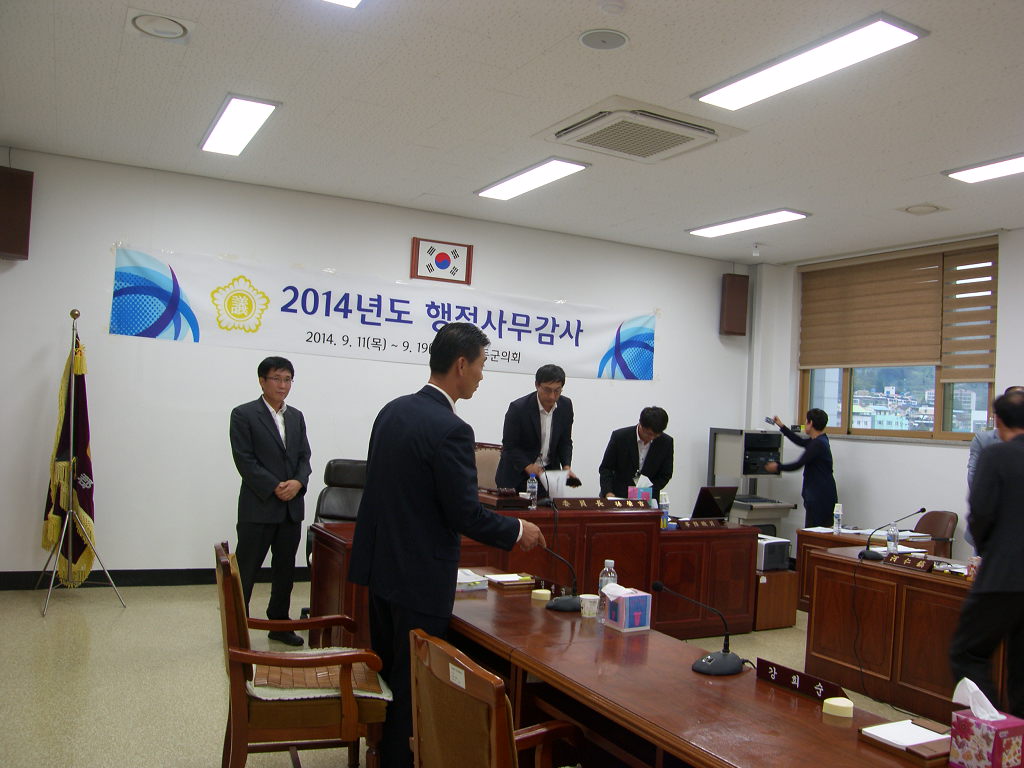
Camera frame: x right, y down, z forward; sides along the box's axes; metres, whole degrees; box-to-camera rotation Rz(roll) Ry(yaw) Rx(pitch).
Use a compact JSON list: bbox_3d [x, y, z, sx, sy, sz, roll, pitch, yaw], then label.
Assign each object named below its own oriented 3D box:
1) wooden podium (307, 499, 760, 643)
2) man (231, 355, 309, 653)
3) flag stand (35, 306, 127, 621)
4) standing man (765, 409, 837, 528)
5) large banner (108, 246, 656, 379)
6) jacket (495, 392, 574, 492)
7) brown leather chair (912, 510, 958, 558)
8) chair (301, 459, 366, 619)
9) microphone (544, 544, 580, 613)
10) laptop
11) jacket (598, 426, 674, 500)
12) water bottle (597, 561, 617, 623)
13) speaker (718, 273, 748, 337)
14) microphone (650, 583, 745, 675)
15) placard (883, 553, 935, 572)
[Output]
[{"bbox_3d":[0.253,1.213,5.315,2.940,0.850,0.740,3,-1,-29],"label":"wooden podium"},{"bbox_3d":[-1.462,0.697,5.030,0.500,1.735,0.340,4,-2,-37],"label":"man"},{"bbox_3d":[-2.926,0.499,5.719,0.560,1.980,0.660,3,-1,-29],"label":"flag stand"},{"bbox_3d":[2.490,1.005,7.191,0.600,1.620,0.460,2,-1,28],"label":"standing man"},{"bbox_3d":[-0.728,-0.527,7.280,5.030,0.680,0.030,3,-1,-29],"label":"large banner"},{"bbox_3d":[0.158,0.408,5.785,0.520,0.700,0.360,3,-1,-14],"label":"jacket"},{"bbox_3d":[3.069,1.393,6.509,0.600,0.840,0.560,4,-1,-28],"label":"brown leather chair"},{"bbox_3d":[-1.114,1.041,5.500,0.640,1.100,0.650,3,-1,-12],"label":"chair"},{"bbox_3d":[0.165,0.720,3.169,0.330,0.280,0.130,3,-1,-29],"label":"microphone"},{"bbox_3d":[1.432,0.888,6.157,0.350,0.245,0.320,4,-1,-28],"label":"laptop"},{"bbox_3d":[0.908,0.611,6.104,0.540,0.600,0.440,3,-1,-9],"label":"jacket"},{"bbox_3d":[0.354,0.757,3.044,0.067,0.224,0.067,3,-1,0],"label":"water bottle"},{"bbox_3d":[2.297,-0.817,8.551,0.235,0.620,0.200,3,-1,-6],"label":"speaker"},{"bbox_3d":[0.556,0.729,2.505,0.350,0.280,0.130,3,-1,-29],"label":"microphone"},{"bbox_3d":[2.130,0.957,4.454,0.050,0.053,0.270,3,-1,-29],"label":"placard"}]

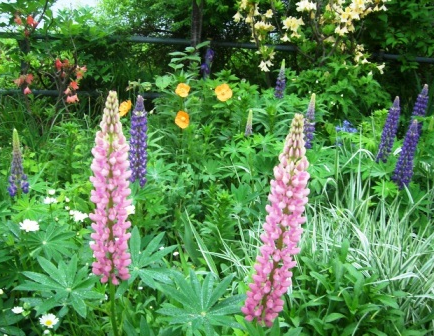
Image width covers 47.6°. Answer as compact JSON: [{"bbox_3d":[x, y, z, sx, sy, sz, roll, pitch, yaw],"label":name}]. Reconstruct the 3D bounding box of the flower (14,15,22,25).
[{"bbox_3d":[-1.217,-0.906,3.000,0.052,0.060,0.050,-7,18,-28],"label":"flower"}]

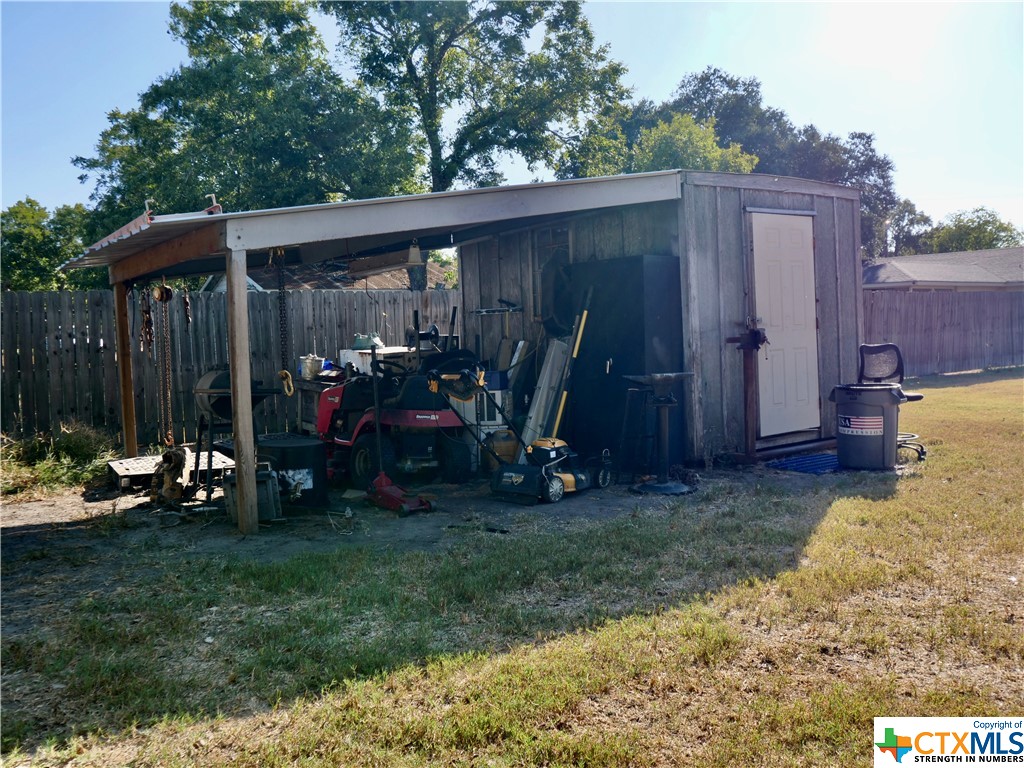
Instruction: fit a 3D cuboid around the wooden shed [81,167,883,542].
[{"bbox_3d":[-0.336,-0.627,8.367,6.970,2.522,4.182,-4,5,-35],"label":"wooden shed"}]

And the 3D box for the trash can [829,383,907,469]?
[{"bbox_3d":[3.026,0.344,7.030,0.640,0.680,0.570,2,6,37],"label":"trash can"}]

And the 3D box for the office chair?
[{"bbox_3d":[3.418,0.147,7.450,0.610,1.010,0.630,-2,4,-7],"label":"office chair"}]

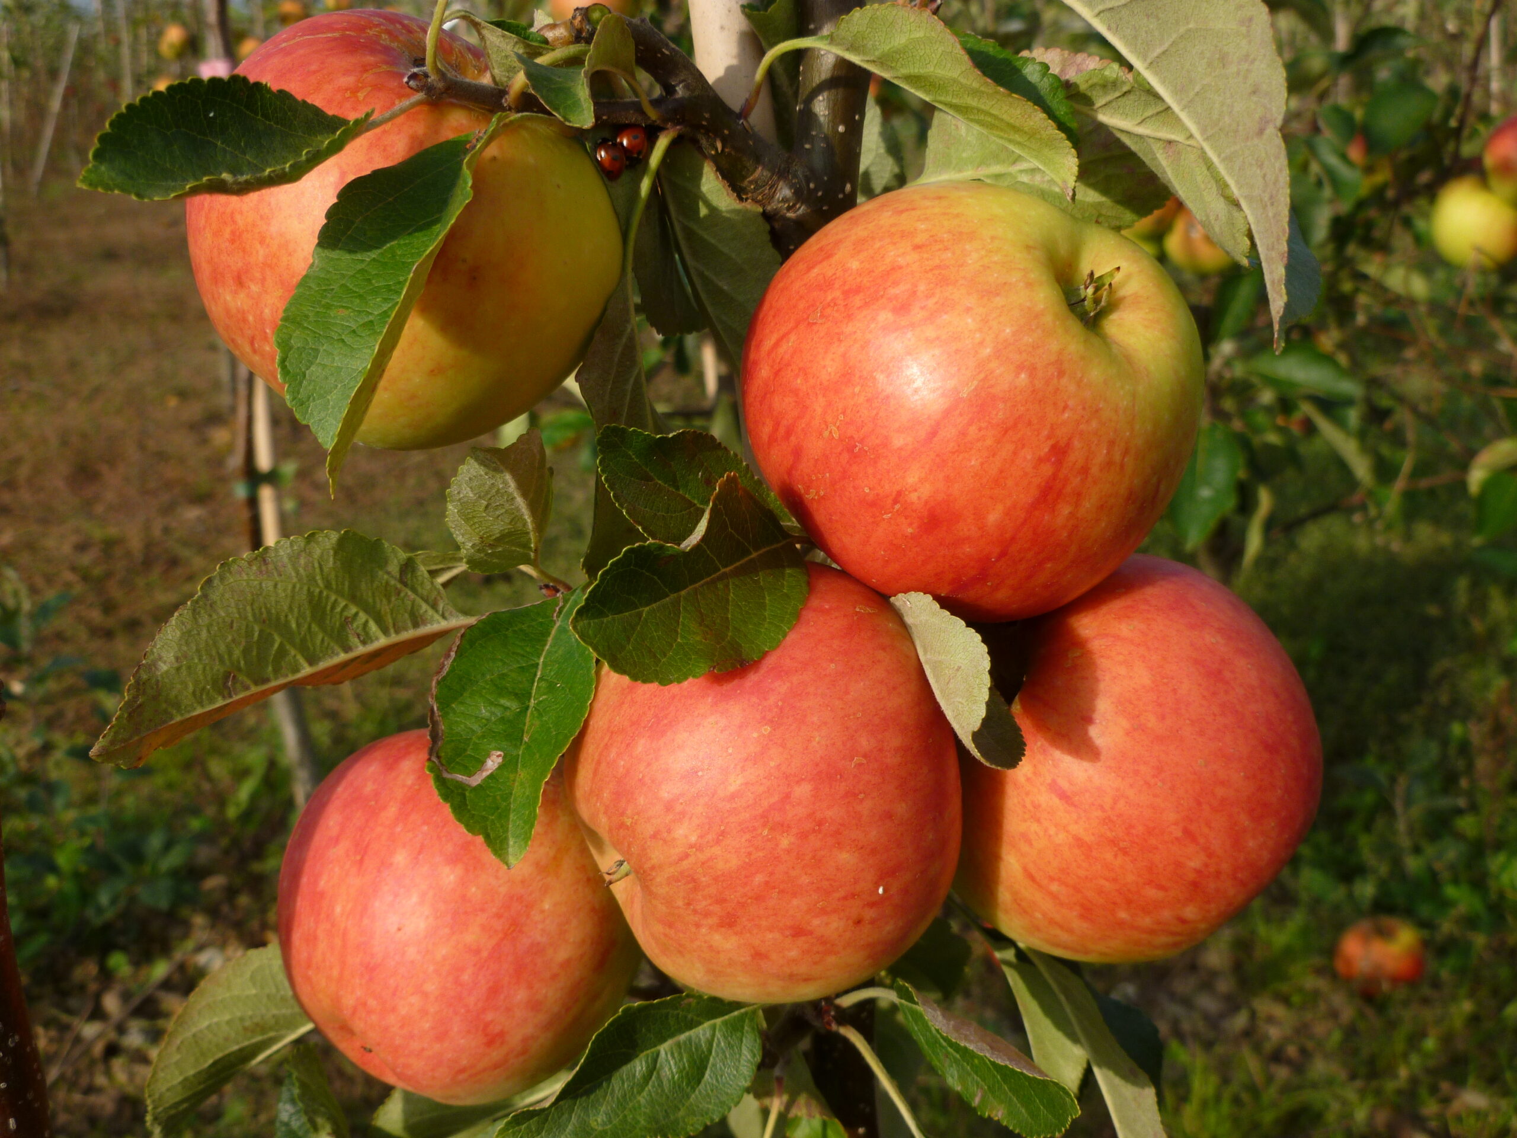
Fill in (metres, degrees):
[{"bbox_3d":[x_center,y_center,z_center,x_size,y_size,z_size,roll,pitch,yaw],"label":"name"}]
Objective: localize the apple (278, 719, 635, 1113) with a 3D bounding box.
[{"bbox_3d":[-0.061,0.070,0.347,0.076,0.071,0.076,35,-9,0],"label":"apple"}]

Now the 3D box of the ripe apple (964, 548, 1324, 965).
[{"bbox_3d":[0.072,0.037,0.335,0.072,0.079,0.079,40,0,-12],"label":"ripe apple"}]

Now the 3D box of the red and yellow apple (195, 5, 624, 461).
[{"bbox_3d":[-0.062,-0.065,0.314,0.079,0.073,0.079,12,27,-5],"label":"red and yellow apple"}]

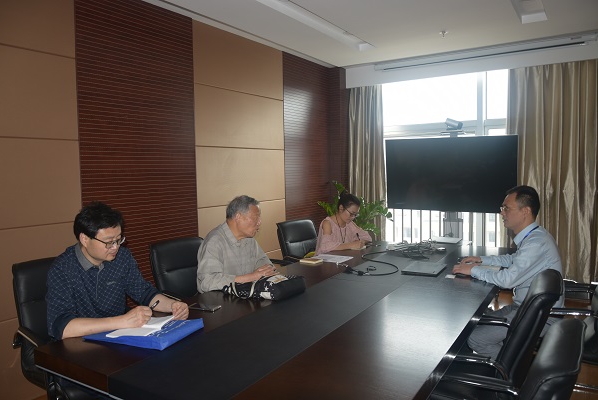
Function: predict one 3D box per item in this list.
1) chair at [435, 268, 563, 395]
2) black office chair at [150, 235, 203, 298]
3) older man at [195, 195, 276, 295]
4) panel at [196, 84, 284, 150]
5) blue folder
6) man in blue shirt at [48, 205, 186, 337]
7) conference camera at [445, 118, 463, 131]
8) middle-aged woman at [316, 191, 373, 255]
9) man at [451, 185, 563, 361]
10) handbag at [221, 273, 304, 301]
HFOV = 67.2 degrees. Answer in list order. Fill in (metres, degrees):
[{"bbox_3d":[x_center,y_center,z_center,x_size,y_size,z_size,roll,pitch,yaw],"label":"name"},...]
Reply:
[{"bbox_3d":[0.806,0.765,2.000,0.650,0.970,0.600,2,5,32],"label":"chair"},{"bbox_3d":[-0.549,0.722,2.849,0.650,0.970,0.600,2,5,32],"label":"black office chair"},{"bbox_3d":[-0.334,0.605,2.675,0.680,1.260,0.570,1,4,34],"label":"older man"},{"bbox_3d":[-0.520,-0.777,4.417,0.030,0.540,1.305,1,4,34],"label":"panel"},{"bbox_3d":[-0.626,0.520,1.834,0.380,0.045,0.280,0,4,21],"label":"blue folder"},{"bbox_3d":[-0.844,0.639,2.007,0.640,1.270,0.540,3,5,38],"label":"man in blue shirt"},{"bbox_3d":[1.541,-0.748,4.460,0.165,0.125,0.110,2,5,36],"label":"conference camera"},{"bbox_3d":[0.345,0.532,3.725,0.580,1.190,0.490,2,5,36],"label":"middle-aged woman"},{"bbox_3d":[1.157,0.560,2.580,0.640,1.280,0.520,2,5,32],"label":"man"},{"bbox_3d":[-0.193,0.451,2.442,0.380,0.090,0.260,1,4,34],"label":"handbag"}]

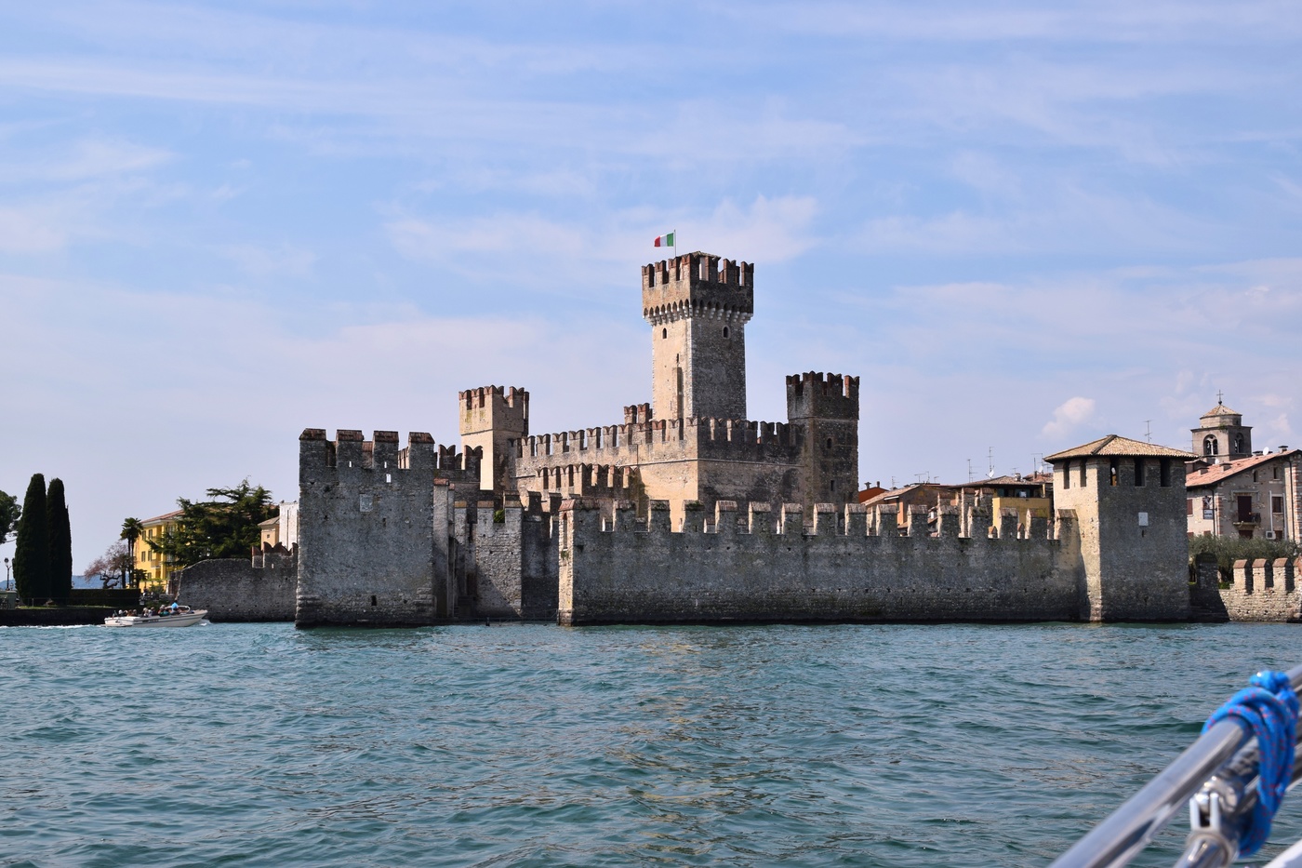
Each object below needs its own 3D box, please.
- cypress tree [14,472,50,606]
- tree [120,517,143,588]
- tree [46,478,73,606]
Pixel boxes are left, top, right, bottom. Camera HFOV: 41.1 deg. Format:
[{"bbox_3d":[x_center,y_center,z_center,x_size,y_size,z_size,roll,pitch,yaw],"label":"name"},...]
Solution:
[{"bbox_3d":[-51.395,8.798,144.000,3.040,10.970,3.040,2,-5,-20],"label":"cypress tree"},{"bbox_3d":[-50.312,12.135,168.000,2.260,8.160,2.260,2,-5,-17],"label":"tree"},{"bbox_3d":[-49.096,8.967,144.000,2.240,10.720,2.240,2,-5,-19],"label":"tree"}]

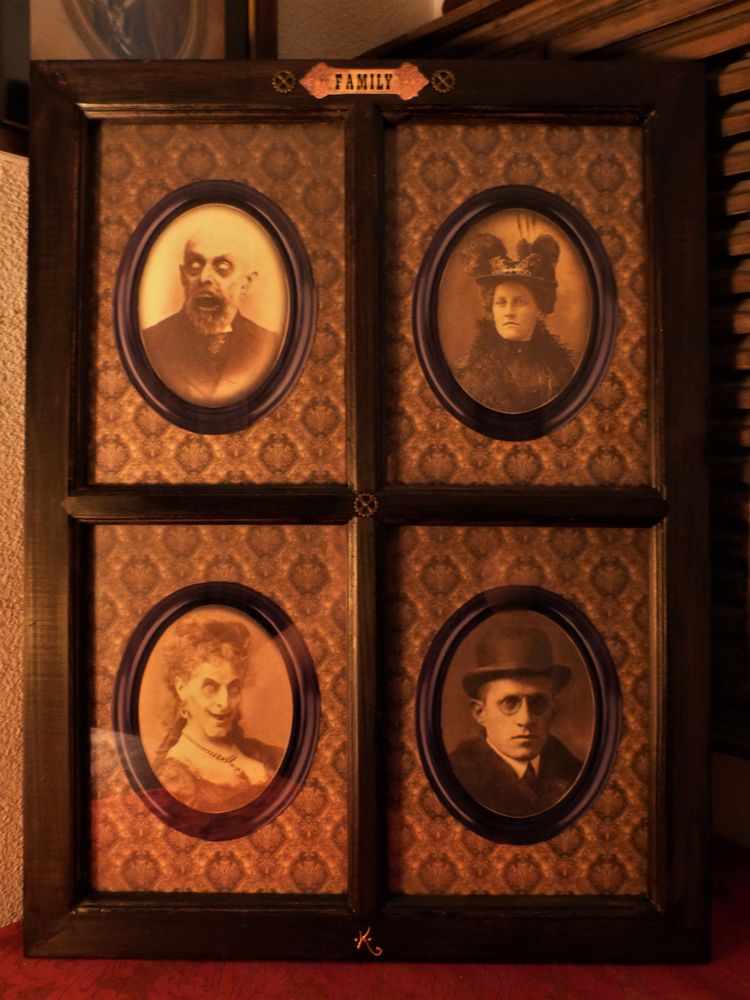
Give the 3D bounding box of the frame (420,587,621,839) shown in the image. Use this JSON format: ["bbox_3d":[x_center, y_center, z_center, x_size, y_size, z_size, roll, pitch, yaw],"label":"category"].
[{"bbox_3d":[0.114,0.171,0.575,0.162,0.205,0.018,0,-1,0],"label":"frame"}]

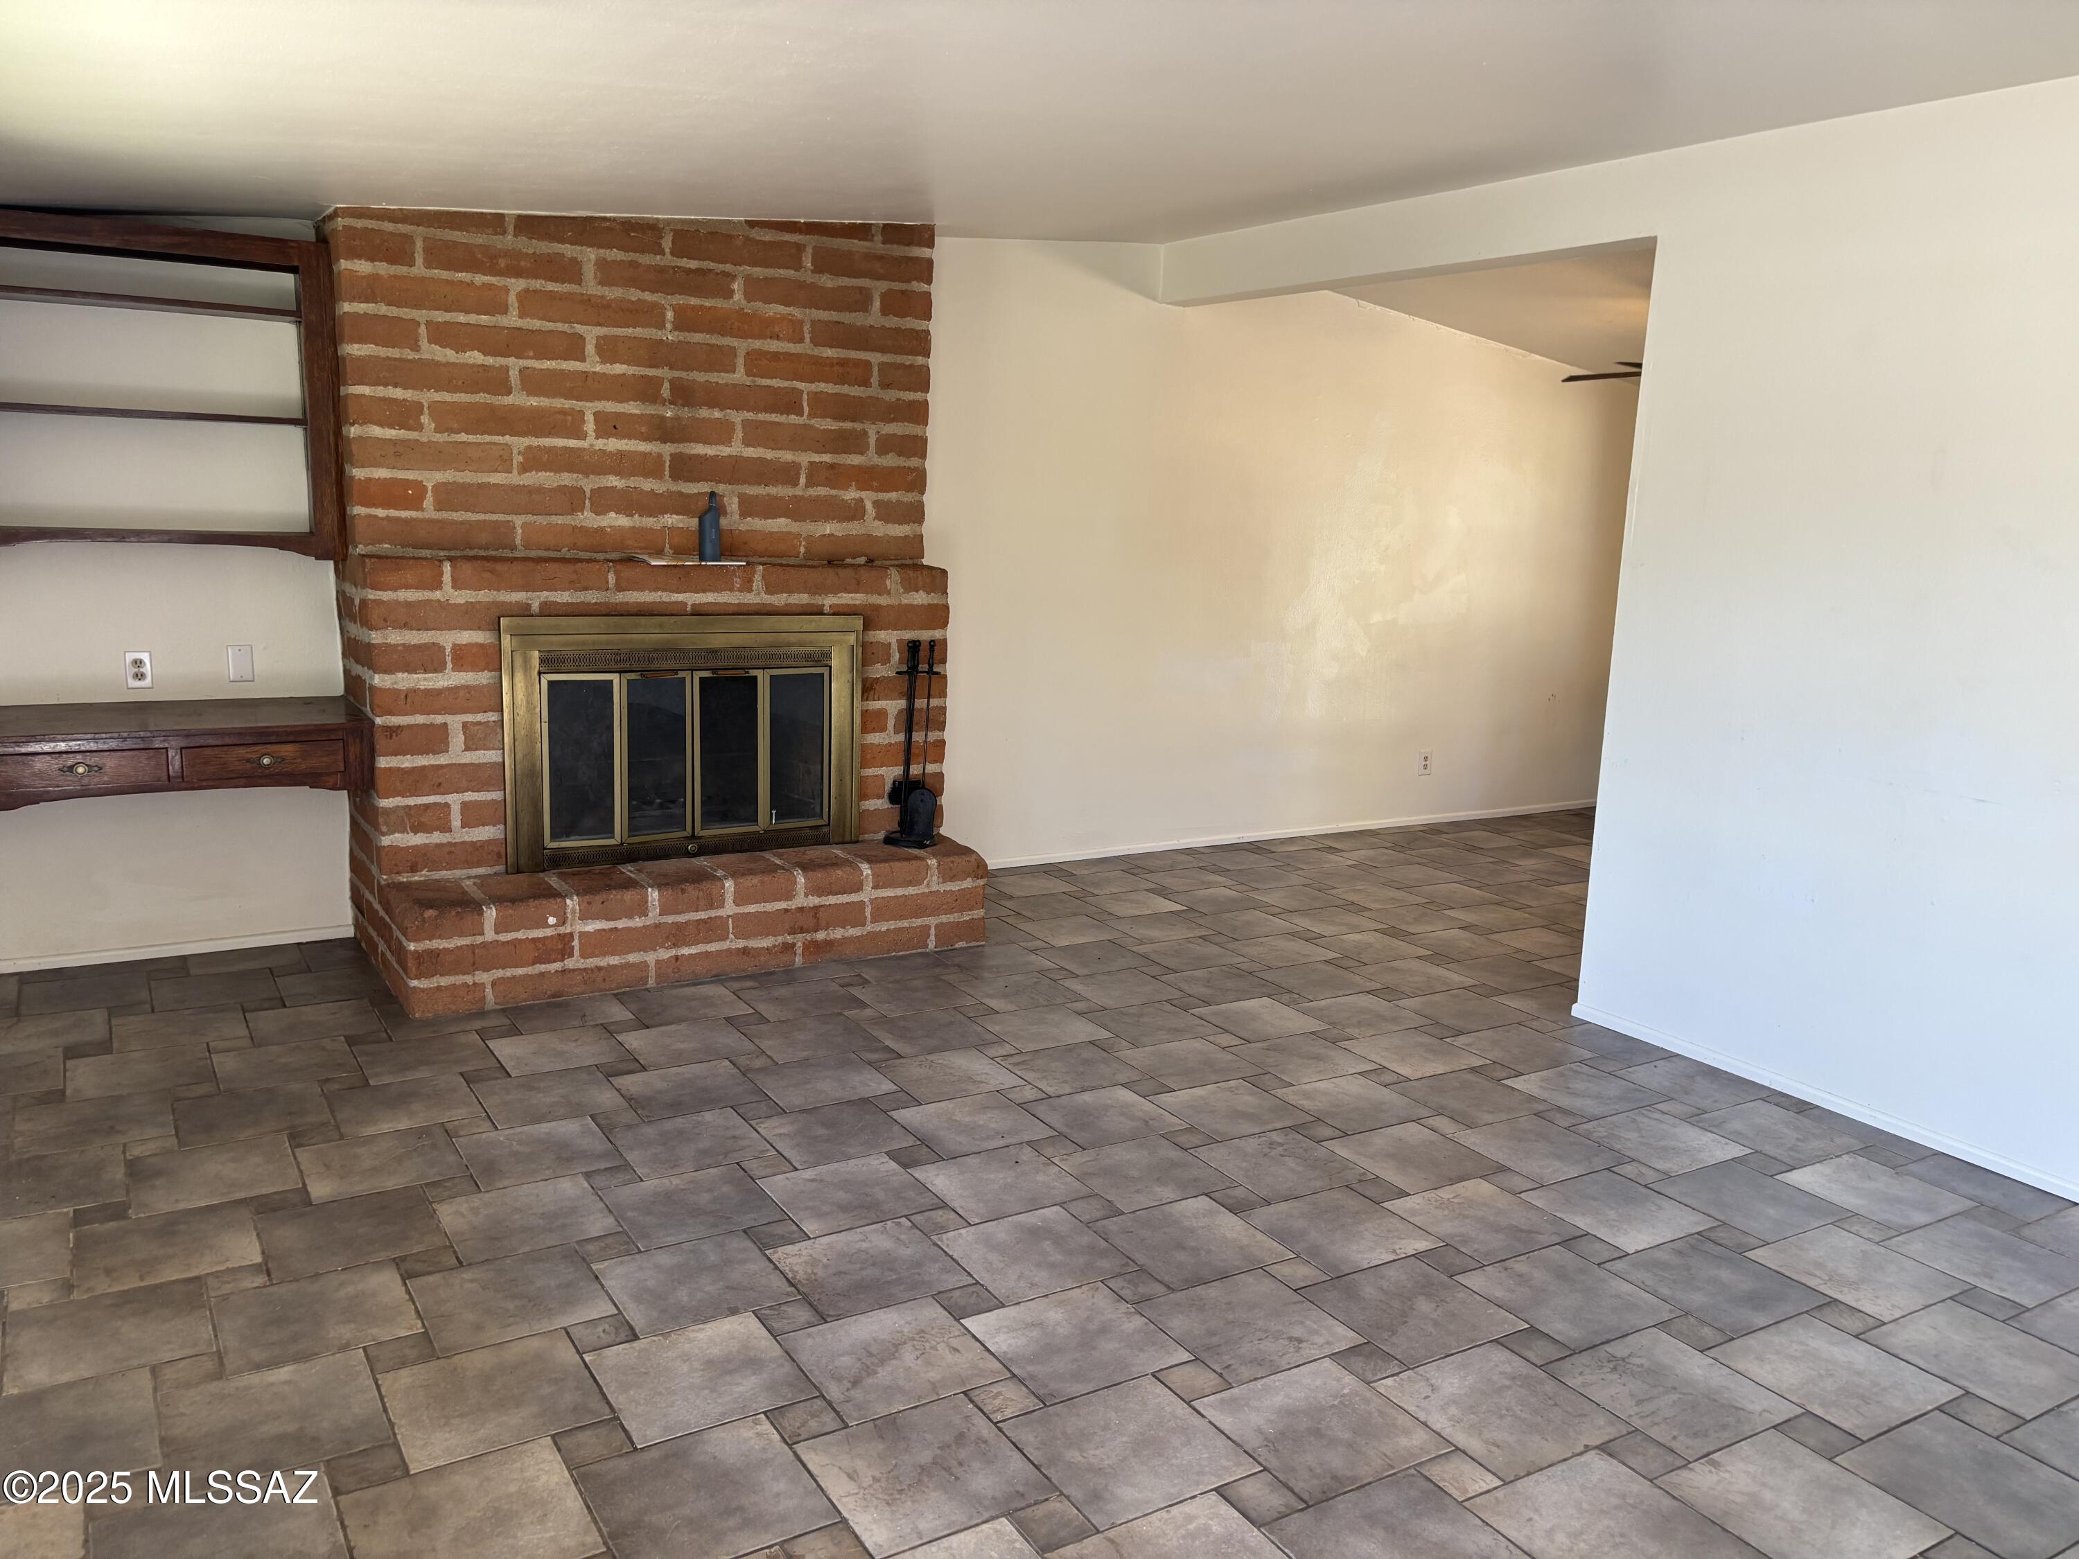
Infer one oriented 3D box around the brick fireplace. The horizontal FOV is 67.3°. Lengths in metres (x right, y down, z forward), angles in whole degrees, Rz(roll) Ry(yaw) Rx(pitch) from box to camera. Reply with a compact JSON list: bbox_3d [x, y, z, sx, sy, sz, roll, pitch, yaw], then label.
[{"bbox_3d":[-1.168,-0.635,5.025,1.855,2.376,0.917,-4,12,-31],"label":"brick fireplace"}]

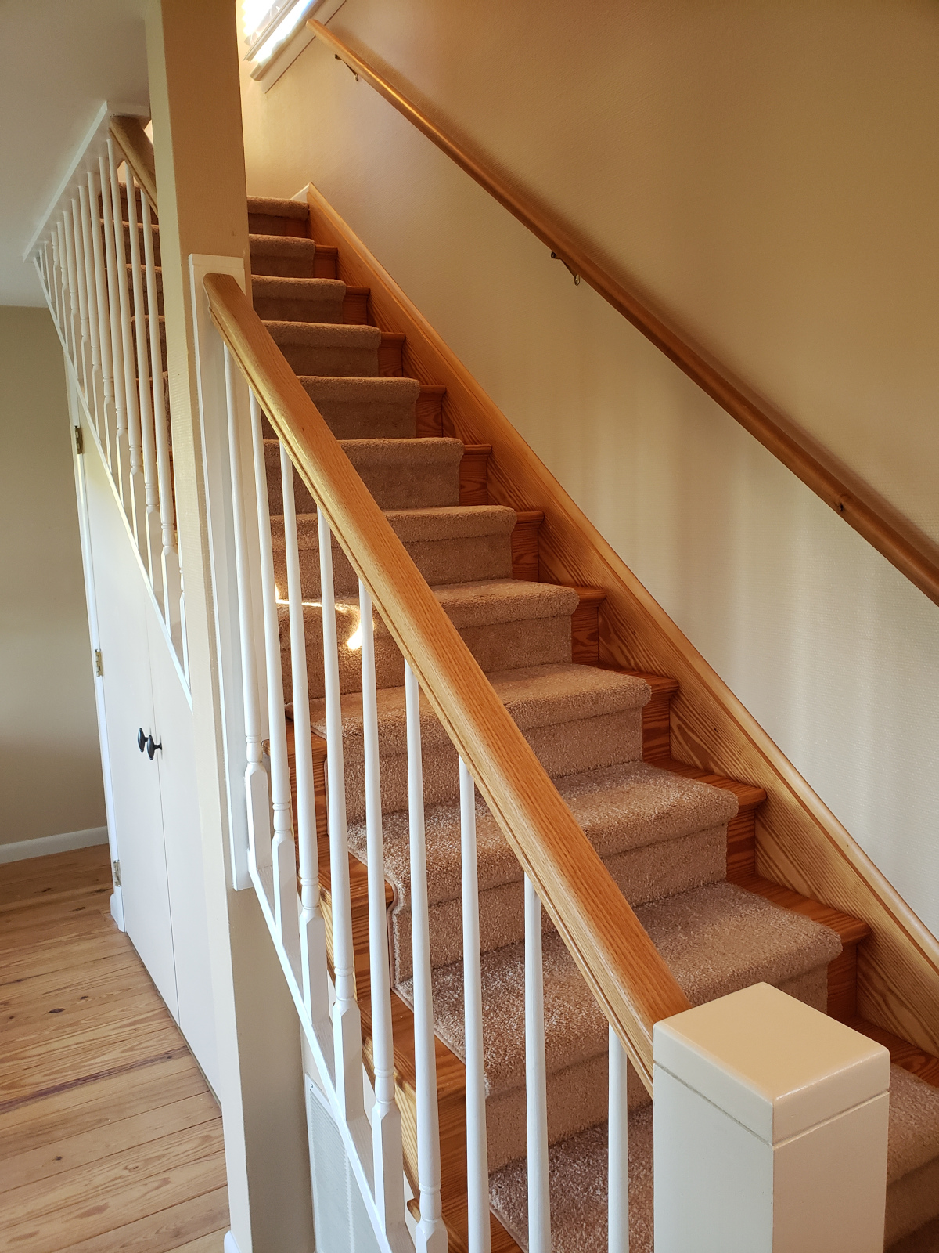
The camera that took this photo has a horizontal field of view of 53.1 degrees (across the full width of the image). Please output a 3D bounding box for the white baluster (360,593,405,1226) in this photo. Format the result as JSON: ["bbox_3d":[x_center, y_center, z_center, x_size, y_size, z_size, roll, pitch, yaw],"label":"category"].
[{"bbox_3d":[-0.133,0.429,1.359,0.033,0.982,0.033,-6,10,-31],"label":"white baluster"}]

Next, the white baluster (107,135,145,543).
[{"bbox_3d":[-0.852,-0.694,2.343,0.032,0.986,0.032,-7,10,-30],"label":"white baluster"}]

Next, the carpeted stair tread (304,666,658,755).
[{"bbox_3d":[0.016,0.180,2.086,0.786,0.072,0.308,-6,10,-31],"label":"carpeted stair tread"}]

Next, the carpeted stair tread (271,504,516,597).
[{"bbox_3d":[-0.268,-0.204,2.482,0.786,0.197,0.308,-6,10,-31],"label":"carpeted stair tread"}]

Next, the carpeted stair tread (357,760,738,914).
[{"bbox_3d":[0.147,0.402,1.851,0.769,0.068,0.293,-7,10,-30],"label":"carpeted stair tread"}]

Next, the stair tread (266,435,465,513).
[{"bbox_3d":[-0.409,-0.415,2.640,0.769,0.197,0.293,-7,10,-30],"label":"stair tread"}]

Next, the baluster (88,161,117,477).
[{"bbox_3d":[-0.991,-0.817,2.557,0.032,0.794,0.032,-7,10,-30],"label":"baluster"}]

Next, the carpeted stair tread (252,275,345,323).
[{"bbox_3d":[-0.827,-1.076,3.226,0.769,0.197,0.293,-7,10,-30],"label":"carpeted stair tread"}]

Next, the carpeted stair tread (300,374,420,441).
[{"bbox_3d":[-0.548,-0.635,2.836,0.769,0.197,0.293,-7,10,-30],"label":"carpeted stair tread"}]

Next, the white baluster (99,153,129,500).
[{"bbox_3d":[-0.916,-0.751,2.442,0.032,0.875,0.032,-7,10,-30],"label":"white baluster"}]

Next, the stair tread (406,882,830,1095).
[{"bbox_3d":[0.301,0.626,1.699,0.786,0.072,0.308,-6,10,-31],"label":"stair tread"}]

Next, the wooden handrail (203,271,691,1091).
[{"bbox_3d":[-0.113,-0.081,1.231,0.057,0.058,1.480,-6,46,-31],"label":"wooden handrail"}]

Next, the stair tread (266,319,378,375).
[{"bbox_3d":[-0.695,-0.873,3.063,0.786,0.197,0.308,-6,10,-31],"label":"stair tread"}]

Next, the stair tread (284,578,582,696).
[{"bbox_3d":[-0.125,0.019,2.289,0.786,0.197,0.308,-6,10,-31],"label":"stair tread"}]

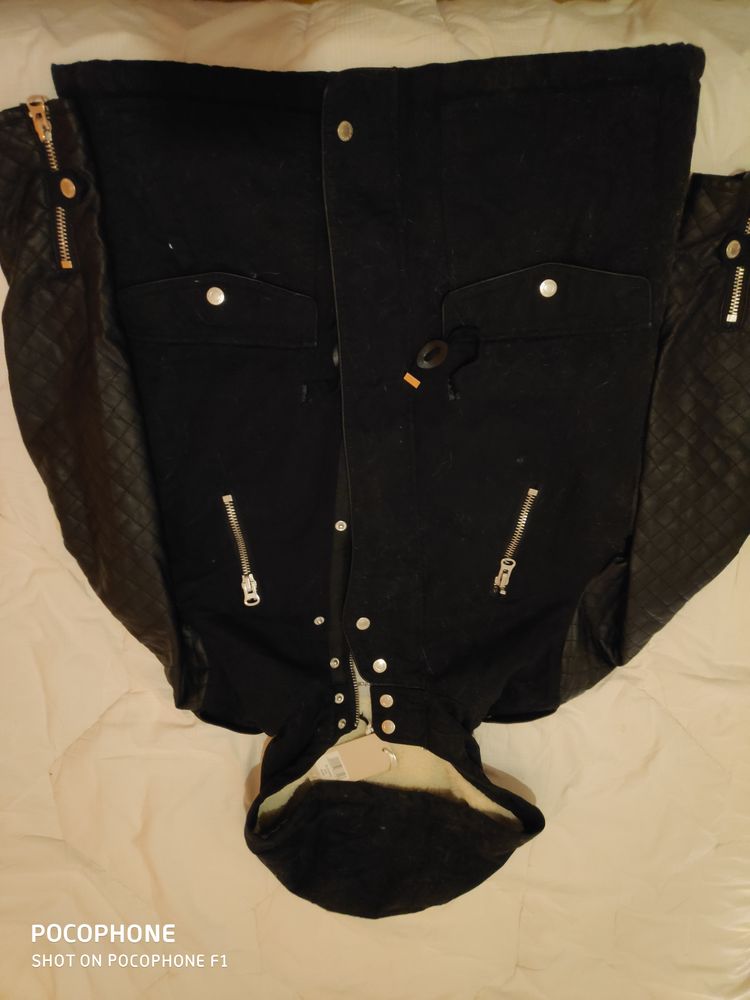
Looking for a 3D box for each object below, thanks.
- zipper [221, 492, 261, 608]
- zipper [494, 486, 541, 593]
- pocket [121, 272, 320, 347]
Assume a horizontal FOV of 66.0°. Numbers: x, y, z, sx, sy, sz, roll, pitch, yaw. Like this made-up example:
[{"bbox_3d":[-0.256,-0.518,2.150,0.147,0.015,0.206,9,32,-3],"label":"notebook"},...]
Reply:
[{"bbox_3d":[-0.149,0.059,0.644,0.019,0.010,0.140,-5,113,2],"label":"zipper"},{"bbox_3d":[0.157,0.050,0.640,0.022,0.010,0.136,10,113,-4],"label":"zipper"},{"bbox_3d":[-0.146,-0.179,0.542,0.184,0.012,0.064,2,113,-1],"label":"pocket"}]

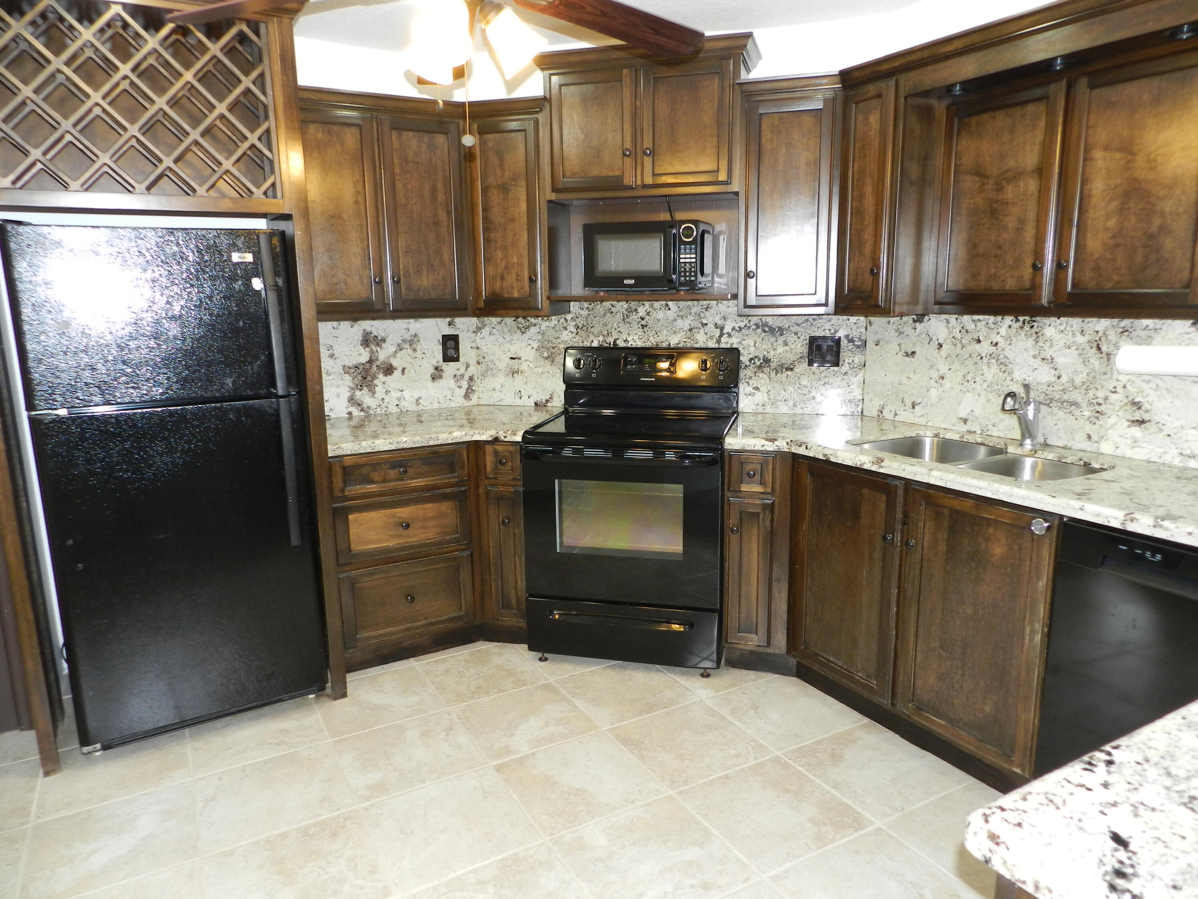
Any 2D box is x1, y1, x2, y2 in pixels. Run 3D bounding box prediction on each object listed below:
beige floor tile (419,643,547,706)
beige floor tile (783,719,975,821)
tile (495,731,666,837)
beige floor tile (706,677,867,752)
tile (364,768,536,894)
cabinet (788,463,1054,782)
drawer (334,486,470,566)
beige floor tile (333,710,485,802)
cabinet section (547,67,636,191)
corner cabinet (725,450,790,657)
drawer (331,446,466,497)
[{"bbox_3d":[-0.450,0.863,3.067,0.402,0.011,0.398,-7,13,-28],"label":"beige floor tile"},{"bbox_3d":[0.832,0.963,2.407,0.395,0.012,0.395,-7,12,-28],"label":"beige floor tile"},{"bbox_3d":[-0.061,0.990,2.383,0.402,0.011,0.398,-7,13,-28],"label":"tile"},{"bbox_3d":[0.638,0.901,2.751,0.395,0.012,0.395,-7,12,-28],"label":"beige floor tile"},{"bbox_3d":[-0.411,1.028,2.183,0.395,0.012,0.395,-7,12,-28],"label":"tile"},{"bbox_3d":[1.174,0.434,2.610,0.610,0.765,0.950,-7,13,-28],"label":"cabinet"},{"bbox_3d":[-0.828,0.259,3.192,0.512,0.228,0.380,-7,12,-28],"label":"drawer"},{"bbox_3d":[-0.605,0.966,2.527,0.395,0.012,0.395,-7,12,-28],"label":"beige floor tile"},{"bbox_3d":[0.013,-1.276,3.272,0.347,0.442,0.310,2,11,14],"label":"cabinet section"},{"bbox_3d":[0.656,0.330,3.176,0.245,0.765,0.600,2,11,16],"label":"corner cabinet"},{"bbox_3d":[-0.831,0.050,3.153,0.512,0.134,0.380,-7,12,-28],"label":"drawer"}]

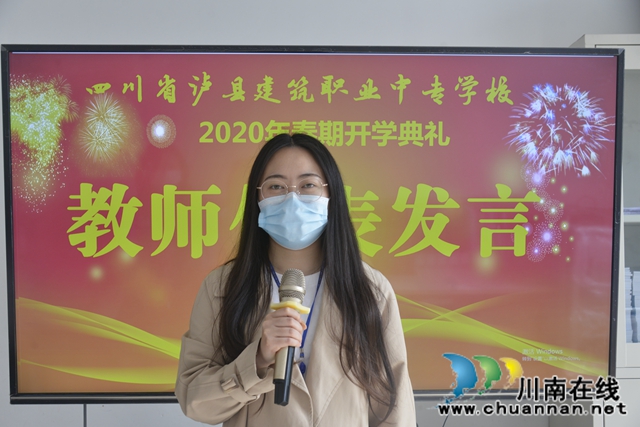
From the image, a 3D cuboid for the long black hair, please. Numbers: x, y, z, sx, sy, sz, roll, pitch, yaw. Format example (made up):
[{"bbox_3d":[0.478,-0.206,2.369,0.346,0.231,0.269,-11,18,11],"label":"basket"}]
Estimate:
[{"bbox_3d":[-0.026,0.112,1.560,0.345,0.550,0.245,0,3,-1],"label":"long black hair"}]

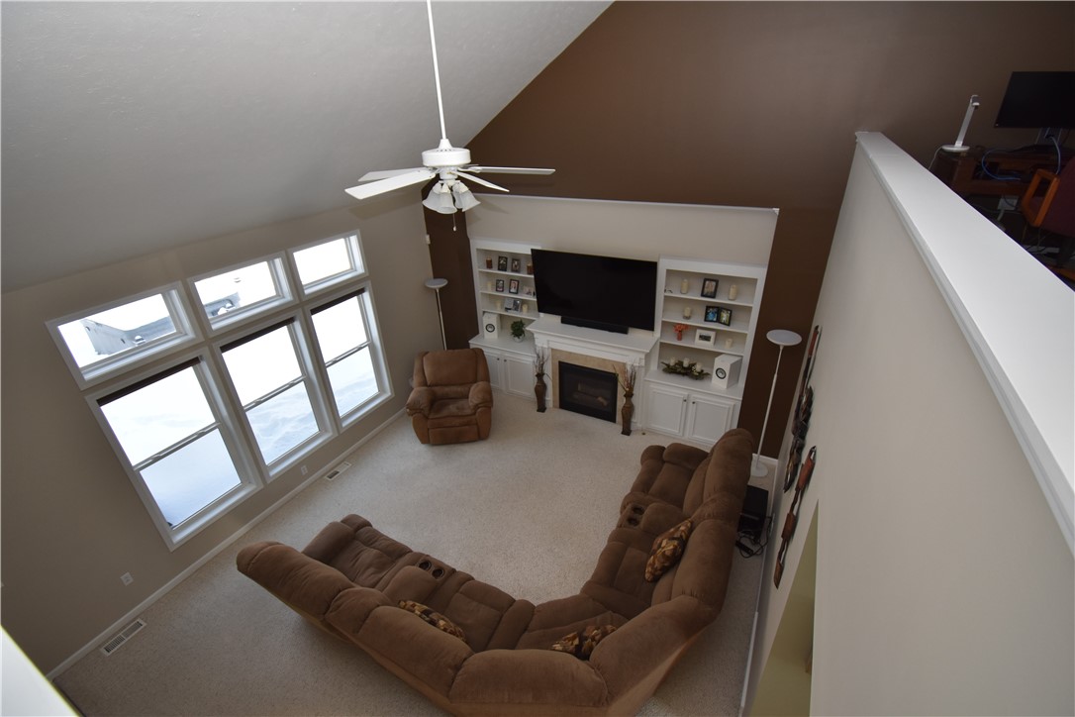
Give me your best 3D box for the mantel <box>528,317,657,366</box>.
[{"bbox_3d":[0.724,-0.213,6.184,1.740,0.285,0.430,12,31,24],"label":"mantel"}]

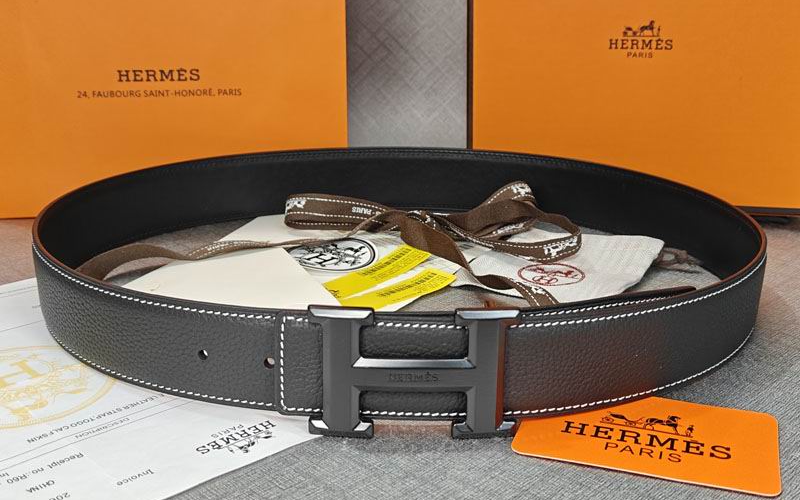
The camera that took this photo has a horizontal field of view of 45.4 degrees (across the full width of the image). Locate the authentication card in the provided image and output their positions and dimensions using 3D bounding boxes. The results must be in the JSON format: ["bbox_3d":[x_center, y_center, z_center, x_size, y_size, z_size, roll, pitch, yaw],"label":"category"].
[{"bbox_3d":[0.087,0.065,0.338,0.087,0.001,0.058,7,19,16],"label":"authentication card"}]

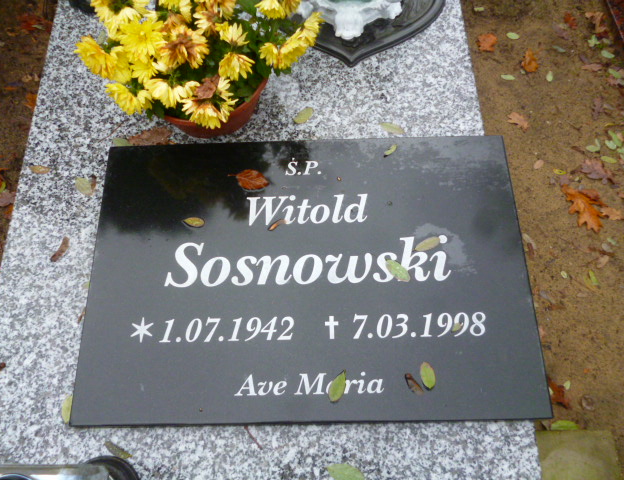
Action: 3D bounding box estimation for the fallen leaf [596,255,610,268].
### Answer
[{"bbox_3d":[0.655,0.049,1.164,0.040,0.006,0.017,-40,73,-13],"label":"fallen leaf"}]

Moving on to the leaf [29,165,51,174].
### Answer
[{"bbox_3d":[-0.428,-0.111,0.814,0.037,0.006,0.014,9,69,6],"label":"leaf"}]

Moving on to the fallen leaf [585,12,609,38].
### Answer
[{"bbox_3d":[0.712,-0.532,1.285,0.049,0.020,0.081,-3,68,1],"label":"fallen leaf"}]

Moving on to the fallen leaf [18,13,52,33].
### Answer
[{"bbox_3d":[-0.782,-0.612,1.464,0.103,0.012,0.051,16,70,8],"label":"fallen leaf"}]

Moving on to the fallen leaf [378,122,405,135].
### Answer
[{"bbox_3d":[0.128,-0.177,0.824,0.043,0.004,0.016,22,71,10],"label":"fallen leaf"}]

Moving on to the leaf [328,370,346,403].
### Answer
[{"bbox_3d":[0.032,0.185,0.655,0.018,0.006,0.042,20,71,9],"label":"leaf"}]

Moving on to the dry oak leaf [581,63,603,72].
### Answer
[{"bbox_3d":[0.673,-0.412,1.243,0.051,0.012,0.024,3,69,3],"label":"dry oak leaf"}]

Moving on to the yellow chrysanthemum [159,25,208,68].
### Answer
[{"bbox_3d":[-0.171,-0.254,0.684,0.065,0.042,0.062,0,68,2],"label":"yellow chrysanthemum"}]

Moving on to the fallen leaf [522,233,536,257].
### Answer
[{"bbox_3d":[0.468,0.010,1.115,0.018,0.010,0.055,-14,69,-3],"label":"fallen leaf"}]

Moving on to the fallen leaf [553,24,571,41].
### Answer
[{"bbox_3d":[0.621,-0.518,1.288,0.023,0.010,0.062,-14,69,-4],"label":"fallen leaf"}]

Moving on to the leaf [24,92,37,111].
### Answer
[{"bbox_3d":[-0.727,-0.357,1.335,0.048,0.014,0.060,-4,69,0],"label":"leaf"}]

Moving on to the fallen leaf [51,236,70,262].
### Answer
[{"bbox_3d":[-0.372,0.015,0.769,0.013,0.008,0.042,23,71,10],"label":"fallen leaf"}]

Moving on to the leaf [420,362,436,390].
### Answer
[{"bbox_3d":[0.148,0.173,0.656,0.018,0.007,0.036,-12,69,-3],"label":"leaf"}]

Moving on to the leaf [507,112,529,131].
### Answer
[{"bbox_3d":[0.486,-0.280,1.225,0.033,0.015,0.053,-42,73,-13],"label":"leaf"}]

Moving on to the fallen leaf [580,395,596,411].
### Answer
[{"bbox_3d":[0.515,0.303,0.967,0.024,0.012,0.029,-7,68,-1],"label":"fallen leaf"}]

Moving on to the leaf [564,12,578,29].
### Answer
[{"bbox_3d":[0.710,-0.600,1.417,0.028,0.010,0.058,-18,69,-5],"label":"leaf"}]

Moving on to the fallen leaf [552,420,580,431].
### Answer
[{"bbox_3d":[0.476,0.354,0.973,0.053,0.006,0.023,-1,68,1],"label":"fallen leaf"}]

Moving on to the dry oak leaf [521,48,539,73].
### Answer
[{"bbox_3d":[0.539,-0.445,1.282,0.041,0.025,0.074,7,69,5],"label":"dry oak leaf"}]

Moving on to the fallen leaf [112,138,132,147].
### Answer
[{"bbox_3d":[-0.301,-0.154,0.828,0.038,0.007,0.020,21,71,9],"label":"fallen leaf"}]

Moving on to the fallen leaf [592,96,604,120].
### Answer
[{"bbox_3d":[0.683,-0.314,1.234,0.021,0.010,0.066,15,70,8],"label":"fallen leaf"}]

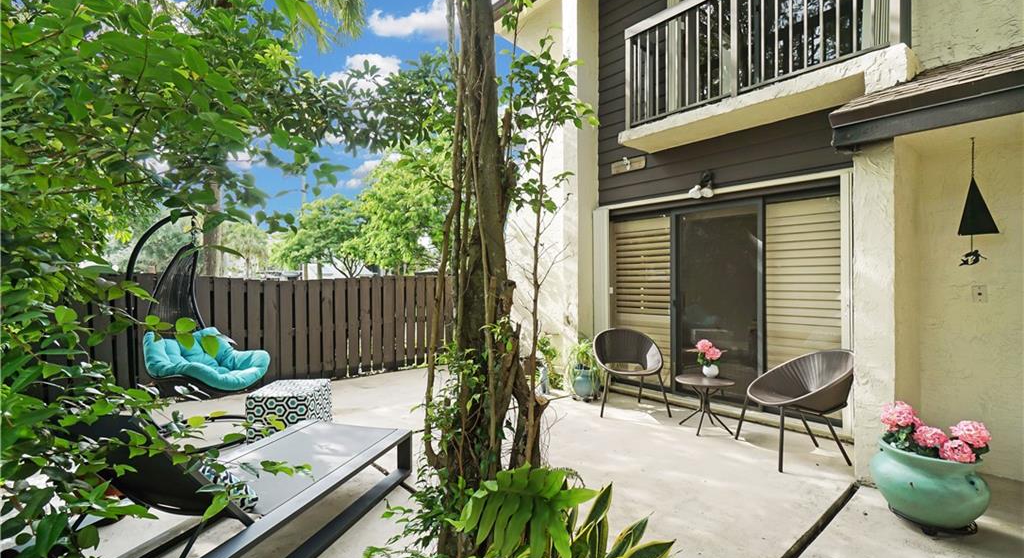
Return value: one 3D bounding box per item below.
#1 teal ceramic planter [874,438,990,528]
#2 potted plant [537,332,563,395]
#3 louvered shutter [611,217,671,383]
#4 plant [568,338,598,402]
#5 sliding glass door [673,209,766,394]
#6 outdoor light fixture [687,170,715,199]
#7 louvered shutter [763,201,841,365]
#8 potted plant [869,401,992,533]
[{"bbox_3d":[2.342,1.134,2.402,0.485,0.370,0.485,0,0,-42],"label":"teal ceramic planter"},{"bbox_3d":[0.460,1.013,5.202,0.360,0.720,0.360,0,0,-42],"label":"potted plant"},{"bbox_3d":[1.541,0.268,5.144,0.060,1.970,0.790,0,0,-42],"label":"louvered shutter"},{"bbox_3d":[0.830,1.020,4.952,0.360,0.710,0.360,0,0,0],"label":"plant"},{"bbox_3d":[2.107,0.239,4.442,0.070,2.020,0.920,0,0,-42],"label":"sliding glass door"},{"bbox_3d":[1.945,-0.970,4.377,0.230,0.270,0.260,0,0,-42],"label":"outdoor light fixture"},{"bbox_3d":[2.653,0.251,3.911,0.060,1.960,0.630,0,0,-42],"label":"louvered shutter"},{"bbox_3d":[2.342,1.037,2.403,0.500,0.620,0.500,0,0,-42],"label":"potted plant"}]

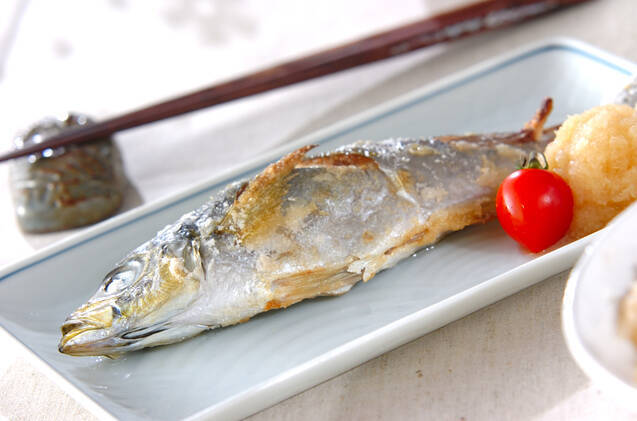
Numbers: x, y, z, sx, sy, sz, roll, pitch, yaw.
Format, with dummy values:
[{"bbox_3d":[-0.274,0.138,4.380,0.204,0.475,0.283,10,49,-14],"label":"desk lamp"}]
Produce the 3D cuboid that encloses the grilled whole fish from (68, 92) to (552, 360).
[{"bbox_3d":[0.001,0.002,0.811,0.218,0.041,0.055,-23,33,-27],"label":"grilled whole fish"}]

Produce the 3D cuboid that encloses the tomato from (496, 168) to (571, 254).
[{"bbox_3d":[0.077,0.000,0.810,0.027,0.030,0.027,0,12,0],"label":"tomato"}]

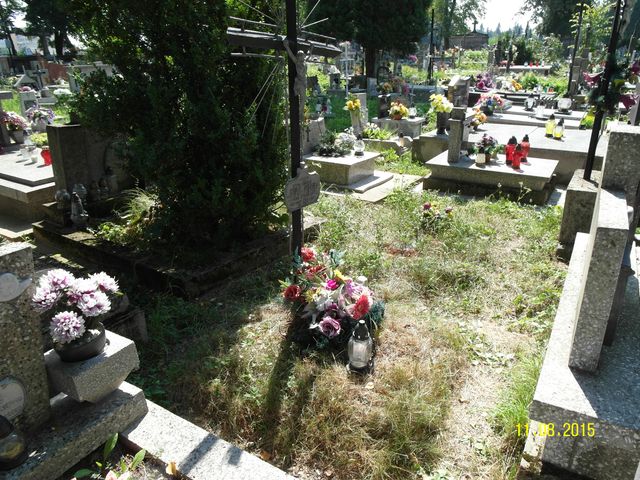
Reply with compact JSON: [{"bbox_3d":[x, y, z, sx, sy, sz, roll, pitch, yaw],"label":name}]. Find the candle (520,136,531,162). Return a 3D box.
[{"bbox_3d":[2.490,-1.108,5.371,0.110,0.304,0.110,10,25,23],"label":"candle"}]

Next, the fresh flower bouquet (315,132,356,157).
[{"bbox_3d":[0.206,-1.283,5.830,0.480,0.280,0.380,13,26,29],"label":"fresh flower bouquet"}]

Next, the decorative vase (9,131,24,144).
[{"bbox_3d":[-4.091,-1.400,6.000,0.200,0.200,0.200,0,22,0],"label":"decorative vase"}]

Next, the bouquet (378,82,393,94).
[{"bbox_3d":[1.329,-3.073,9.000,0.270,0.260,0.250,3,21,8],"label":"bouquet"}]

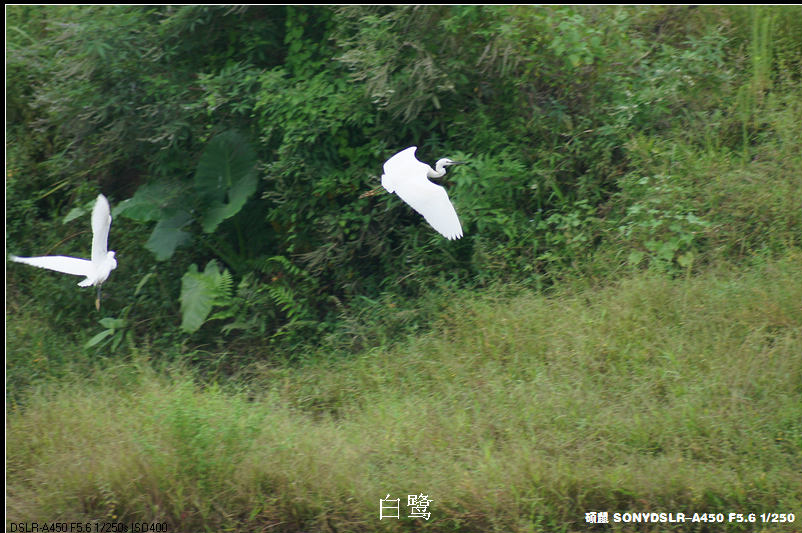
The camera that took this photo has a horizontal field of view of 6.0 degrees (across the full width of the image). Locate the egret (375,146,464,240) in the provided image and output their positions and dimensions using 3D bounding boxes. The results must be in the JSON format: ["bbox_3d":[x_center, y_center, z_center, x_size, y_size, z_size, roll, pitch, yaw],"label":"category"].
[{"bbox_3d":[0.060,-0.467,42.539,0.580,0.300,0.820,-16,40,-6],"label":"egret"}]

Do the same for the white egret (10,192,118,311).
[{"bbox_3d":[-1.655,-0.065,41.503,0.800,0.500,0.450,-33,-5,40],"label":"white egret"}]

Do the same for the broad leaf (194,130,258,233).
[{"bbox_3d":[-1.054,-0.513,46.500,0.370,0.600,0.130,6,6,1],"label":"broad leaf"}]

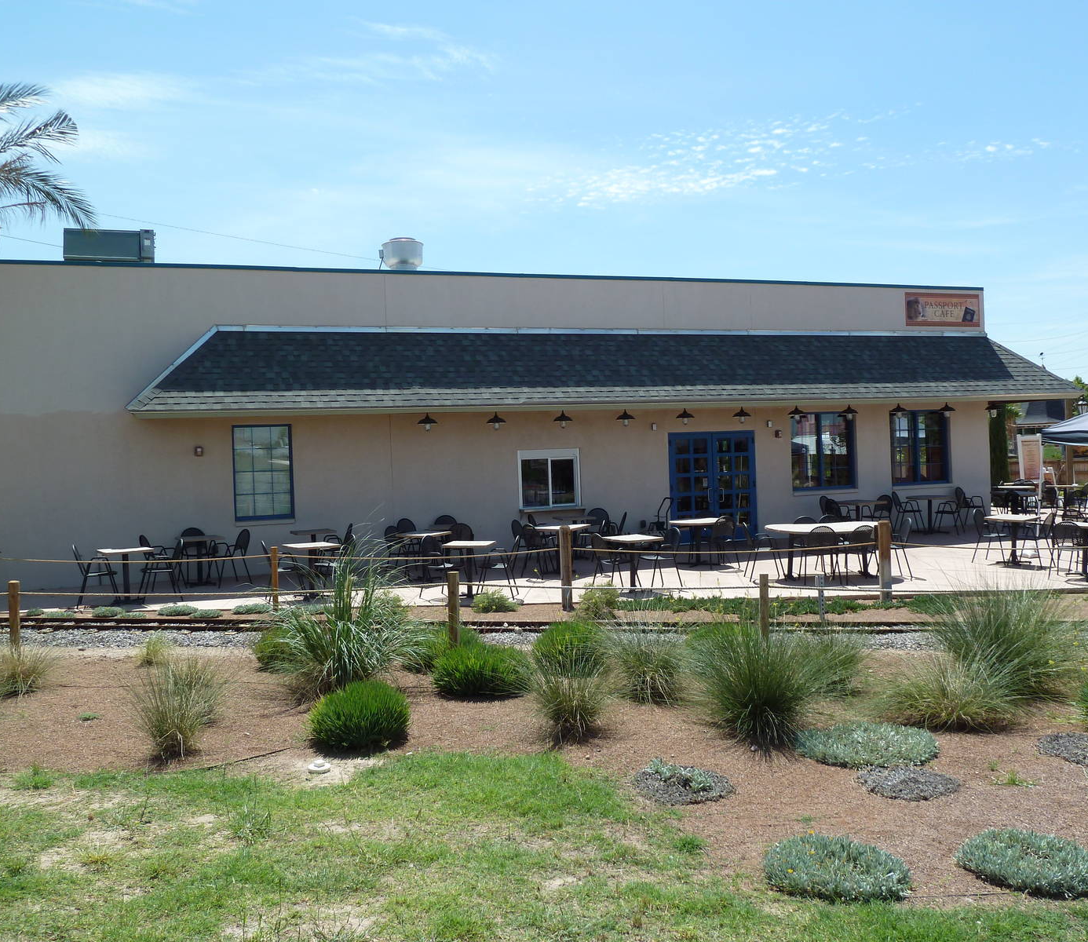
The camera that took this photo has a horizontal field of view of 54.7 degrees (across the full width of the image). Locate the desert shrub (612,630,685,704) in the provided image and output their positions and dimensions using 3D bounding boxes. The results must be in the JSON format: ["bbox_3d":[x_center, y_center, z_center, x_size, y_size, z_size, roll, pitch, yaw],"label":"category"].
[{"bbox_3d":[0.777,1.454,7.900,0.550,0.490,0.540,-2,1,5],"label":"desert shrub"}]

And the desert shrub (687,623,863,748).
[{"bbox_3d":[1.448,1.312,6.650,1.040,0.660,0.950,-2,1,0],"label":"desert shrub"}]

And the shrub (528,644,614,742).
[{"bbox_3d":[0.178,1.390,6.700,0.530,0.530,0.520,-2,1,0],"label":"shrub"}]

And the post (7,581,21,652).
[{"bbox_3d":[-5.610,1.564,11.150,0.120,0.780,0.120,-2,1,-27],"label":"post"}]

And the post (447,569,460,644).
[{"bbox_3d":[-0.869,1.330,10.150,0.115,0.740,0.115,-2,1,0],"label":"post"}]

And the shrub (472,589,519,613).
[{"bbox_3d":[-0.630,1.665,13.650,0.610,0.265,0.550,-2,1,-3],"label":"shrub"}]

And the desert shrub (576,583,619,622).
[{"bbox_3d":[0.619,1.526,12.300,0.500,0.410,0.480,-2,1,0],"label":"desert shrub"}]

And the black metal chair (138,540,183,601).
[{"bbox_3d":[-5.390,1.394,14.800,0.560,0.840,0.560,-2,1,-18],"label":"black metal chair"}]

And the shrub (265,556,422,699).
[{"bbox_3d":[-1.655,1.262,8.691,1.270,1.120,1.200,-2,1,-11],"label":"shrub"}]

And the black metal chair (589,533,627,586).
[{"bbox_3d":[0.949,1.226,14.443,0.580,0.810,0.530,-1,1,36],"label":"black metal chair"}]

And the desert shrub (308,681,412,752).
[{"bbox_3d":[-1.220,1.579,6.897,0.660,0.410,0.660,-2,1,-10],"label":"desert shrub"}]

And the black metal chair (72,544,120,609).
[{"bbox_3d":[-6.366,1.461,14.943,0.600,0.860,0.530,-2,1,-19],"label":"black metal chair"}]

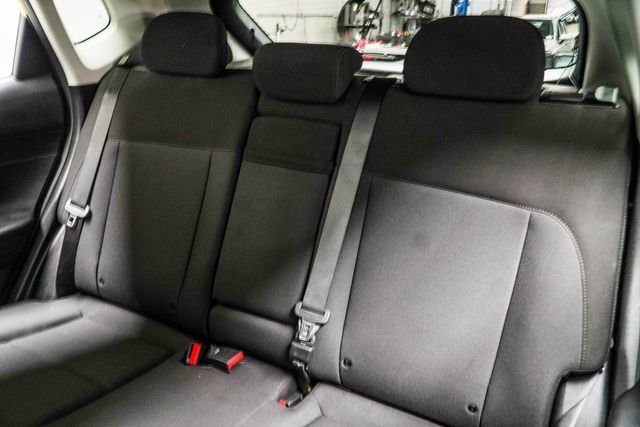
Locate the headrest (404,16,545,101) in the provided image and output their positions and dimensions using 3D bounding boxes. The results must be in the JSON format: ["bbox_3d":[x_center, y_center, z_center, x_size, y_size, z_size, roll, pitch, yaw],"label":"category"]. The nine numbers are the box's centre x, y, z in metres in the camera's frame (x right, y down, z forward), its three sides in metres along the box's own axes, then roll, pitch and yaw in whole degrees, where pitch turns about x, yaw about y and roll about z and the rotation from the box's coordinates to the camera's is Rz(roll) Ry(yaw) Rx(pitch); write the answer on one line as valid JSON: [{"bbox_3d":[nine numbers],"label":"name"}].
[{"bbox_3d":[0.303,-0.307,0.945,0.262,0.158,0.110,11,14,24],"label":"headrest"}]

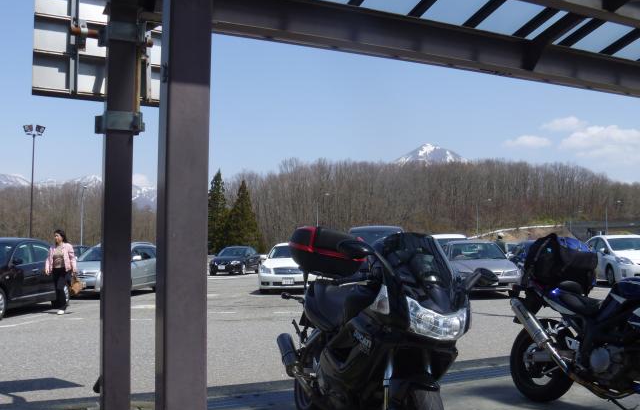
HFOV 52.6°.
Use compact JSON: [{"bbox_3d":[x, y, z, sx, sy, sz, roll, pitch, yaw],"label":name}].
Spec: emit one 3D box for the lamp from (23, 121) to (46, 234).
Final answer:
[{"bbox_3d":[-20.512,-0.789,46.139,1.500,10.100,0.600,1,-4,-21],"label":"lamp"}]

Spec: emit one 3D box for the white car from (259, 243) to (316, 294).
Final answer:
[{"bbox_3d":[-0.800,1.931,20.770,1.800,1.490,4.800,0,-4,2],"label":"white car"}]

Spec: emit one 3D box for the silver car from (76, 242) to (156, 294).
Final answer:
[{"bbox_3d":[-5.900,1.816,18.924,1.740,1.500,4.500,-1,-4,9],"label":"silver car"}]

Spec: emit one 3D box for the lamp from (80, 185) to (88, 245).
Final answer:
[{"bbox_3d":[-34.188,2.207,93.221,0.350,10.000,2.100,2,-4,-30],"label":"lamp"}]

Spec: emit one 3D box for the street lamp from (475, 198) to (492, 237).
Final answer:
[{"bbox_3d":[29.520,3.677,116.697,2.200,10.000,0.350,-1,-4,17],"label":"street lamp"}]

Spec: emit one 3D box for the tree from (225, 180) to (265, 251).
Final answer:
[{"bbox_3d":[-9.638,1.759,82.050,5.000,9.600,5.000,0,-4,0],"label":"tree"}]

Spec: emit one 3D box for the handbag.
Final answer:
[{"bbox_3d":[-4.685,1.530,12.450,0.160,0.410,0.280,-3,-4,37],"label":"handbag"}]

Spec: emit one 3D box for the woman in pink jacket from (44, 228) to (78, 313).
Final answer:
[{"bbox_3d":[-5.003,1.304,12.500,0.540,1.640,0.380,-1,-4,17],"label":"woman in pink jacket"}]

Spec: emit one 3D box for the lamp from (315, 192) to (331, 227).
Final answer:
[{"bbox_3d":[0.494,2.916,104.540,2.100,10.000,0.350,-2,-4,30],"label":"lamp"}]

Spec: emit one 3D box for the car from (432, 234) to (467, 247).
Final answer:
[{"bbox_3d":[5.037,2.031,24.922,1.700,1.820,4.400,0,-4,2],"label":"car"}]

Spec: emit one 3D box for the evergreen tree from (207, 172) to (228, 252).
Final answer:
[{"bbox_3d":[-12.809,1.160,82.088,3.600,10.800,3.600,0,-4,0],"label":"evergreen tree"}]

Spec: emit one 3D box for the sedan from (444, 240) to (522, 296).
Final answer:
[{"bbox_3d":[4.420,1.818,18.723,1.710,1.470,4.500,0,-4,2],"label":"sedan"}]

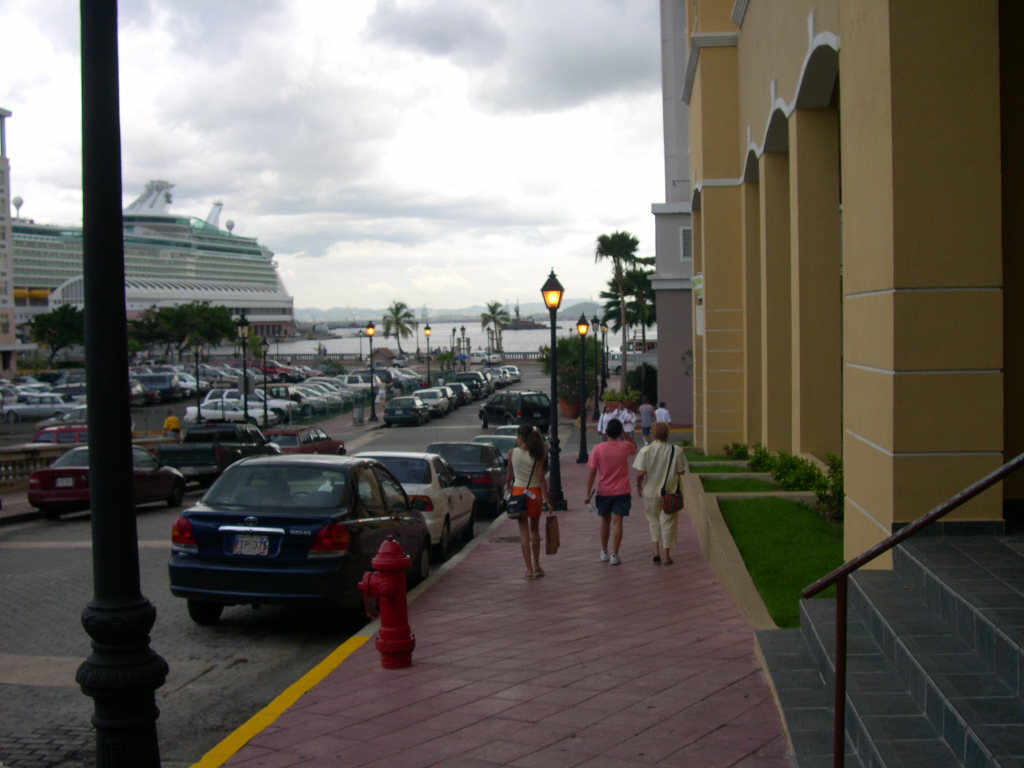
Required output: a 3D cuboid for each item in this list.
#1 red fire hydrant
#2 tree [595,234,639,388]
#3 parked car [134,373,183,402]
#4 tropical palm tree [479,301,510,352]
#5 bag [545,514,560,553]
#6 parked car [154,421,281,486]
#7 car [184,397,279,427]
[{"bbox_3d":[-0.853,1.497,7.700,0.400,0.900,0.340,-1,3,7],"label":"red fire hydrant"},{"bbox_3d":[6.108,-3.640,63.740,2.700,9.800,2.700,-1,3,6],"label":"tree"},{"bbox_3d":[-25.037,0.172,77.000,4.600,1.850,1.850,-1,3,7],"label":"parked car"},{"bbox_3d":[-2.148,-7.129,149.788,4.000,8.000,4.000,-1,3,6],"label":"tropical palm tree"},{"bbox_3d":[0.434,1.613,12.050,0.140,0.420,0.280,-1,3,6],"label":"bag"},{"bbox_3d":[-7.626,1.874,29.676,1.740,1.630,4.850,-2,-1,6],"label":"parked car"},{"bbox_3d":[-13.974,1.435,56.000,4.450,1.300,1.700,-1,3,9],"label":"car"}]

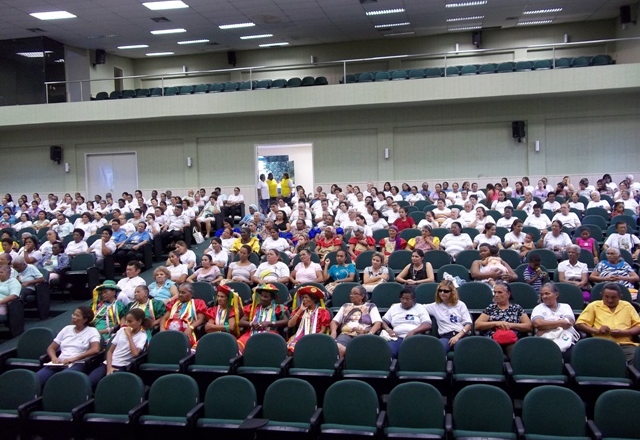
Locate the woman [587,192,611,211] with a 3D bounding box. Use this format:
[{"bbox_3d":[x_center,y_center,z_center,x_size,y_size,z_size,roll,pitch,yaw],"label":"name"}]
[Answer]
[{"bbox_3d":[6.473,-0.090,13.621,0.540,1.162,0.780,-1,3,11],"label":"woman"}]

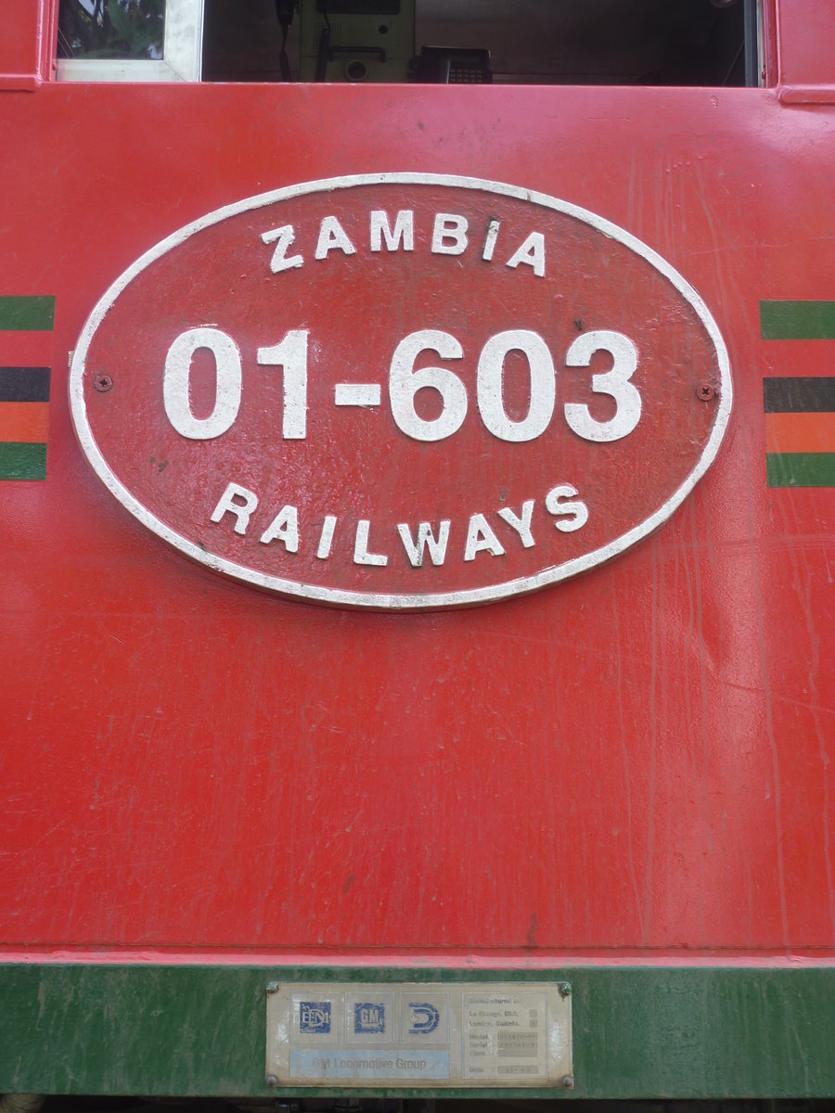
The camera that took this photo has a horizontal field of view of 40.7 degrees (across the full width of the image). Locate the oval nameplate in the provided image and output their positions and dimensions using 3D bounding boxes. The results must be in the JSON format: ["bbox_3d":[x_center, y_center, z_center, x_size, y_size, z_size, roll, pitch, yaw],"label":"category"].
[{"bbox_3d":[-0.018,-0.191,1.236,0.730,0.500,0.020,0,-9,0],"label":"oval nameplate"}]

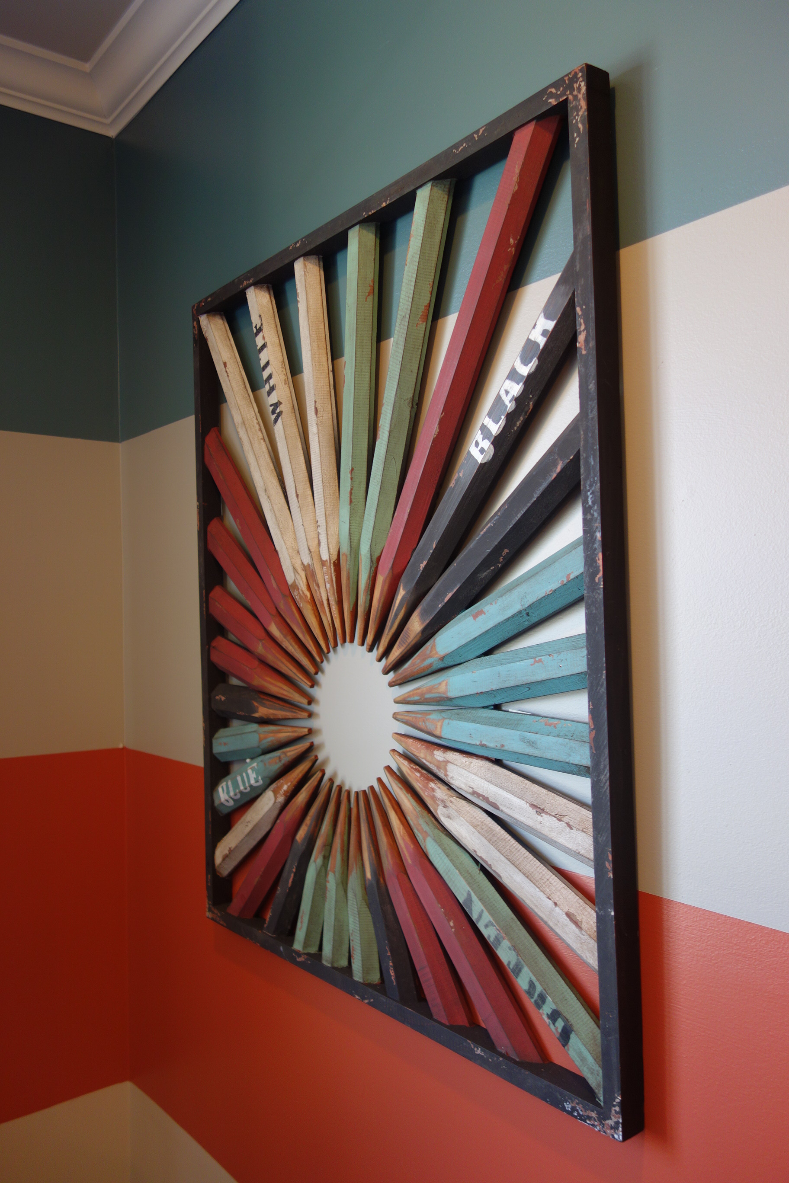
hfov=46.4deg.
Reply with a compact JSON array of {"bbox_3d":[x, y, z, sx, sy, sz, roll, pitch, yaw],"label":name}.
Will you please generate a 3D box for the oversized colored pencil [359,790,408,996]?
[{"bbox_3d":[-0.012,0.365,1.117,0.035,0.245,0.053,-1,-20,-38],"label":"oversized colored pencil"}]

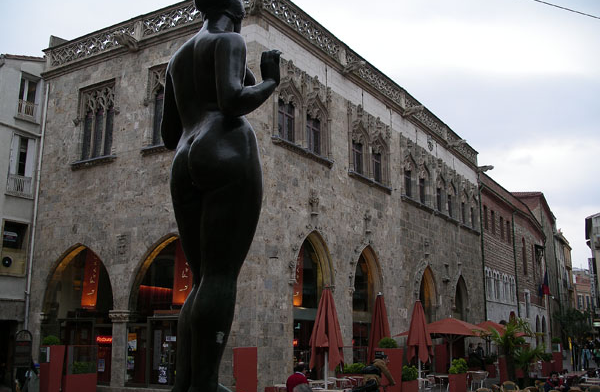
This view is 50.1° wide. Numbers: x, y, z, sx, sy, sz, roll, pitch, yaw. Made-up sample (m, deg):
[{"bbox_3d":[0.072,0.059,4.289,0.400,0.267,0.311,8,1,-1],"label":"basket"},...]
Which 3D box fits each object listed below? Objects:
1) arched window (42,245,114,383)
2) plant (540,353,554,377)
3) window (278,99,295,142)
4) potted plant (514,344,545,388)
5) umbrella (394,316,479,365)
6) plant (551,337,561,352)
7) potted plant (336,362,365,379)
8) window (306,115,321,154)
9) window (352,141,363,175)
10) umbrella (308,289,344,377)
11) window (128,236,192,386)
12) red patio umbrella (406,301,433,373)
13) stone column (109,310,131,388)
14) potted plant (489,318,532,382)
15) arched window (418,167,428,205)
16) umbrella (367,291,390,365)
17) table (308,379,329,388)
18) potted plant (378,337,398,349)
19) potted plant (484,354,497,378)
[{"bbox_3d":[-8.158,4.459,24.503,4.050,5.350,0.700,-8,-15,31],"label":"arched window"},{"bbox_3d":[14.380,9.772,37.261,0.750,1.434,0.820,-8,-15,31],"label":"plant"},{"bbox_3d":[-0.515,-2.554,22.119,0.250,1.380,0.950,-8,-15,31],"label":"window"},{"bbox_3d":[9.344,6.935,26.112,1.200,1.811,1.250,-8,-15,31],"label":"potted plant"},{"bbox_3d":[6.095,6.315,25.545,3.400,3.026,3.400,-8,-14,32],"label":"umbrella"},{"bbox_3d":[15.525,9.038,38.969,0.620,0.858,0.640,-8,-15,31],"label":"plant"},{"bbox_3d":[1.783,6.427,22.636,0.650,1.100,1.150,-8,-15,31],"label":"potted plant"},{"bbox_3d":[0.433,-2.202,23.584,0.250,1.360,0.920,-8,-15,31],"label":"window"},{"bbox_3d":[2.308,-1.539,26.489,0.250,1.340,0.900,-8,-15,31],"label":"window"},{"bbox_3d":[0.721,4.180,17.740,0.980,3.309,0.980,0,-12,0],"label":"umbrella"},{"bbox_3d":[-4.050,3.671,20.772,3.600,4.850,0.450,-8,-15,31],"label":"window"},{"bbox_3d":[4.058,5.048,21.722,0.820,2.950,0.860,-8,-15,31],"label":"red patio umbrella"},{"bbox_3d":[-6.014,5.126,21.738,0.800,2.520,0.600,-8,-15,31],"label":"stone column"},{"bbox_3d":[8.249,6.237,25.540,1.700,2.746,1.700,-8,-15,31],"label":"potted plant"},{"bbox_3d":[6.709,-0.510,35.271,0.220,2.150,1.000,-8,-14,32],"label":"arched window"},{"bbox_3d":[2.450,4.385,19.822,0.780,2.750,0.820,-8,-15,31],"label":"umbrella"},{"bbox_3d":[0.602,5.994,19.286,0.720,0.740,0.720,-8,-15,31],"label":"table"},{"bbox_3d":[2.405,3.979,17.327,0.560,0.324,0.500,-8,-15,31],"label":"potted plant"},{"bbox_3d":[10.689,9.522,35.984,0.650,1.330,0.720,-8,-15,31],"label":"potted plant"}]

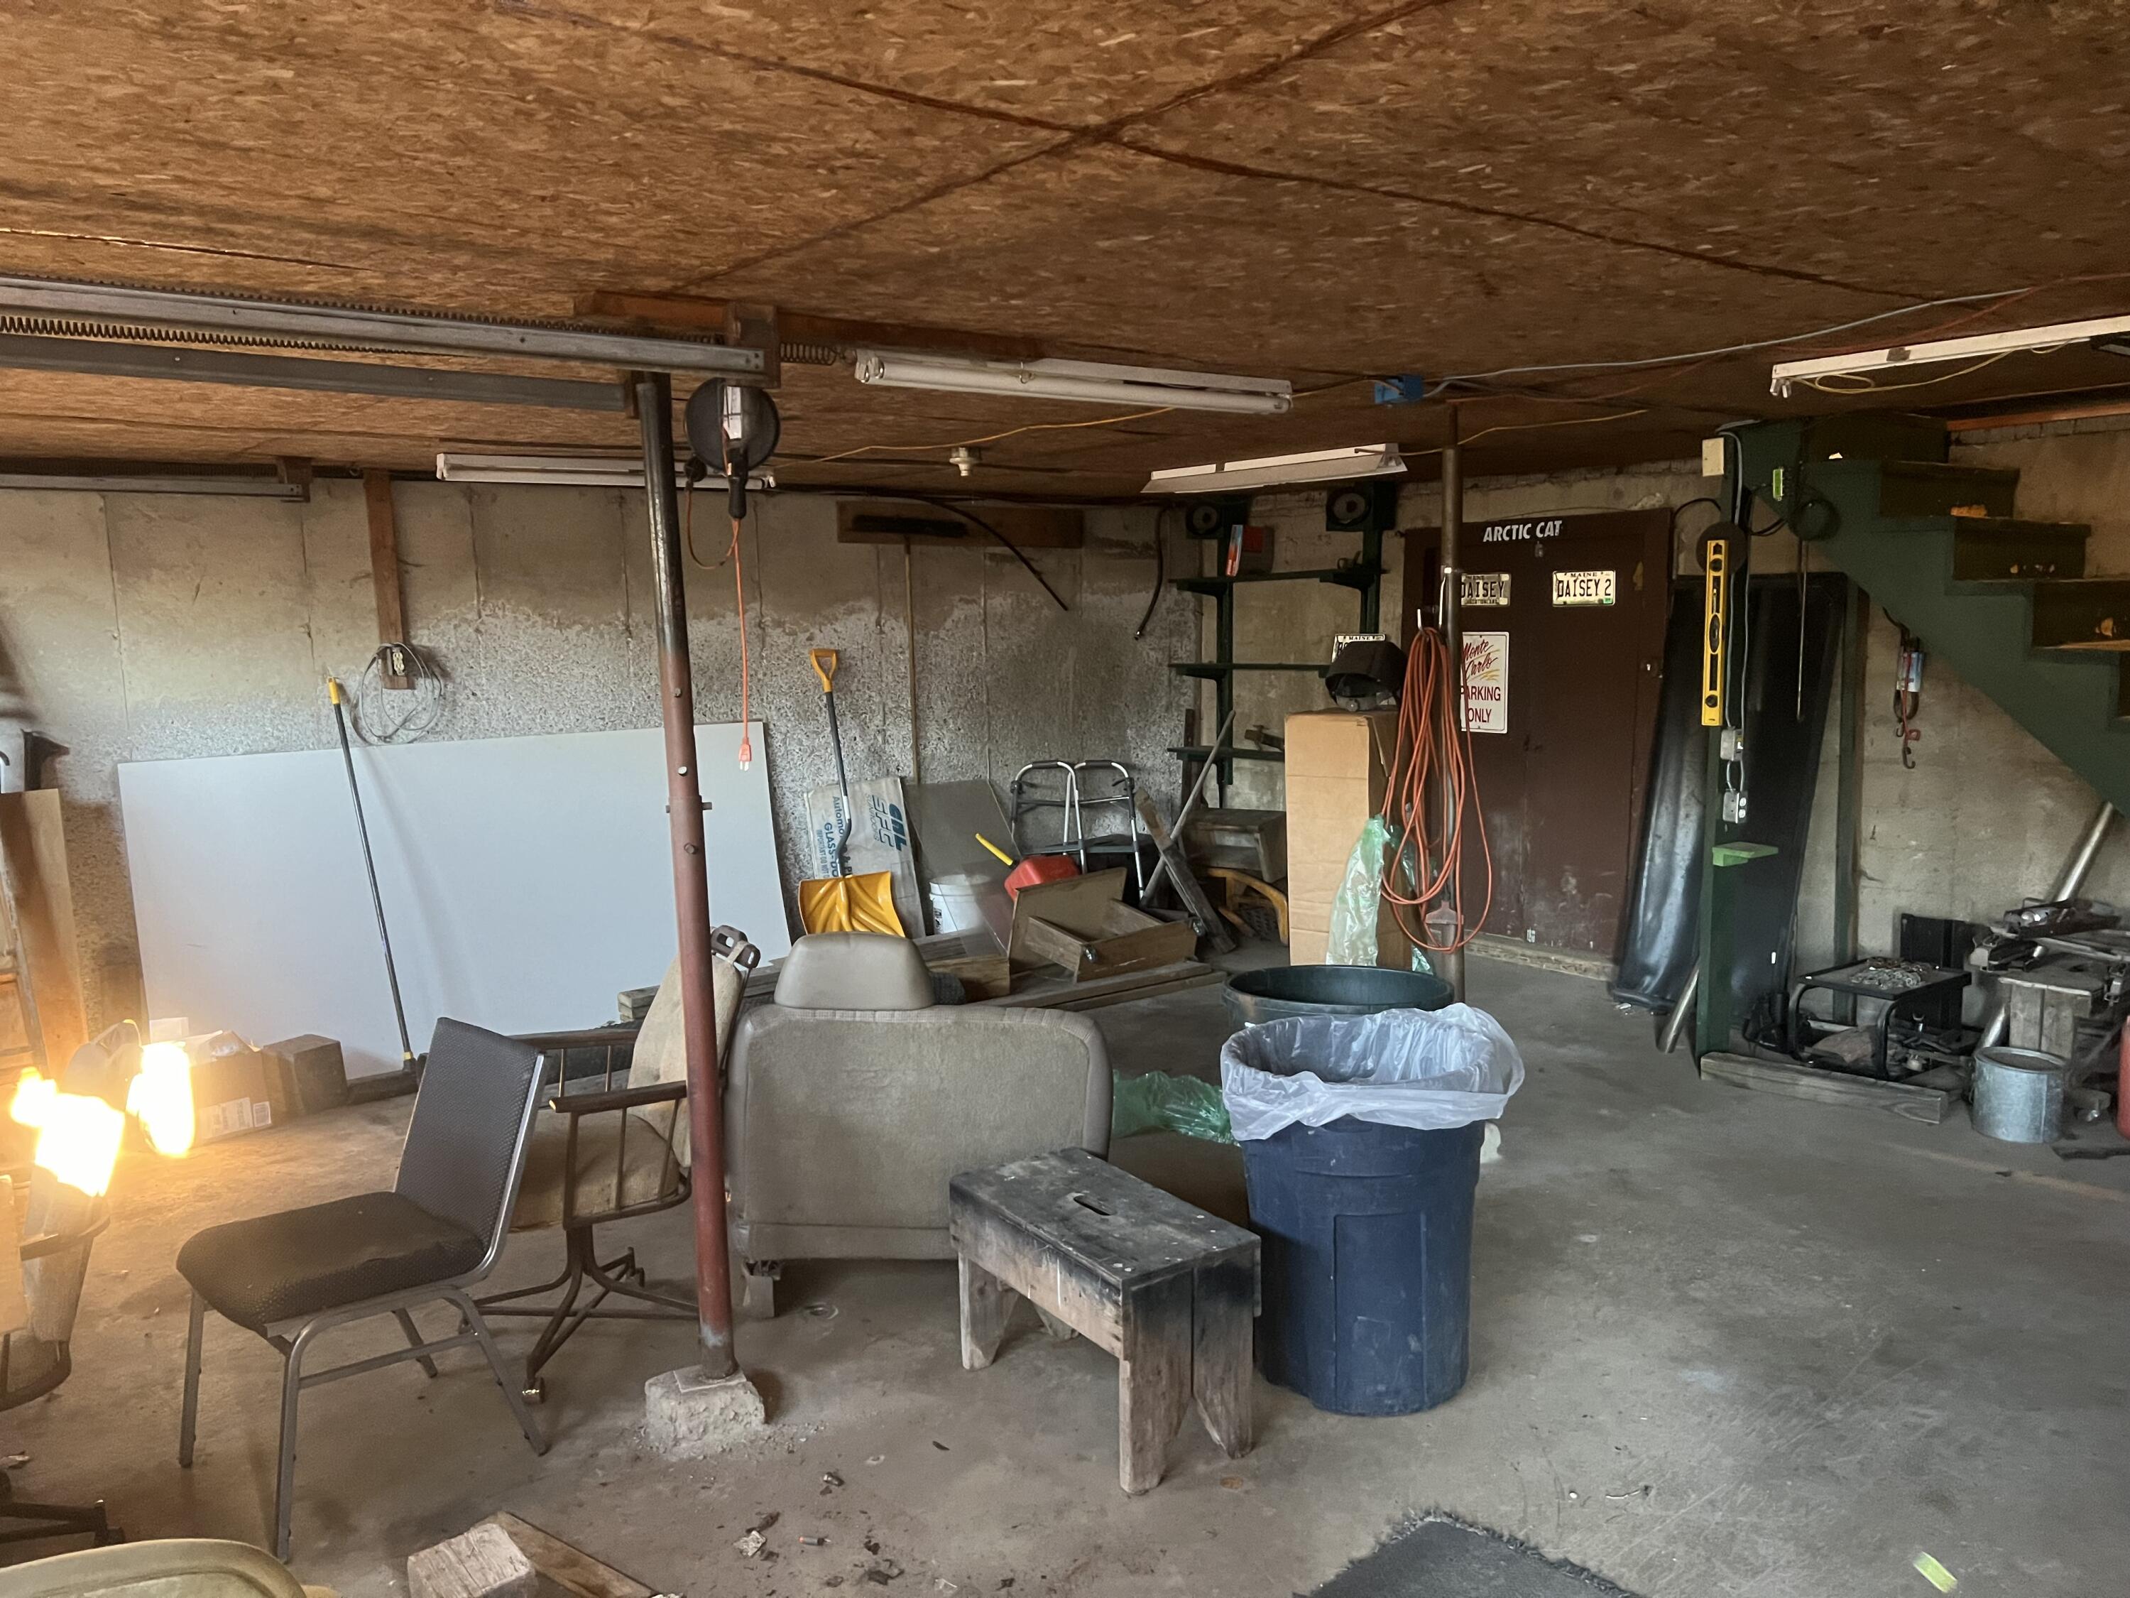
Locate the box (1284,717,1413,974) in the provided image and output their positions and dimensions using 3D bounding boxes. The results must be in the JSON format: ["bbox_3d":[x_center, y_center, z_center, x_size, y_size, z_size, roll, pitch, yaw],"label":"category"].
[{"bbox_3d":[0.998,0.310,5.580,0.300,1.210,0.370,3,9,31],"label":"box"}]

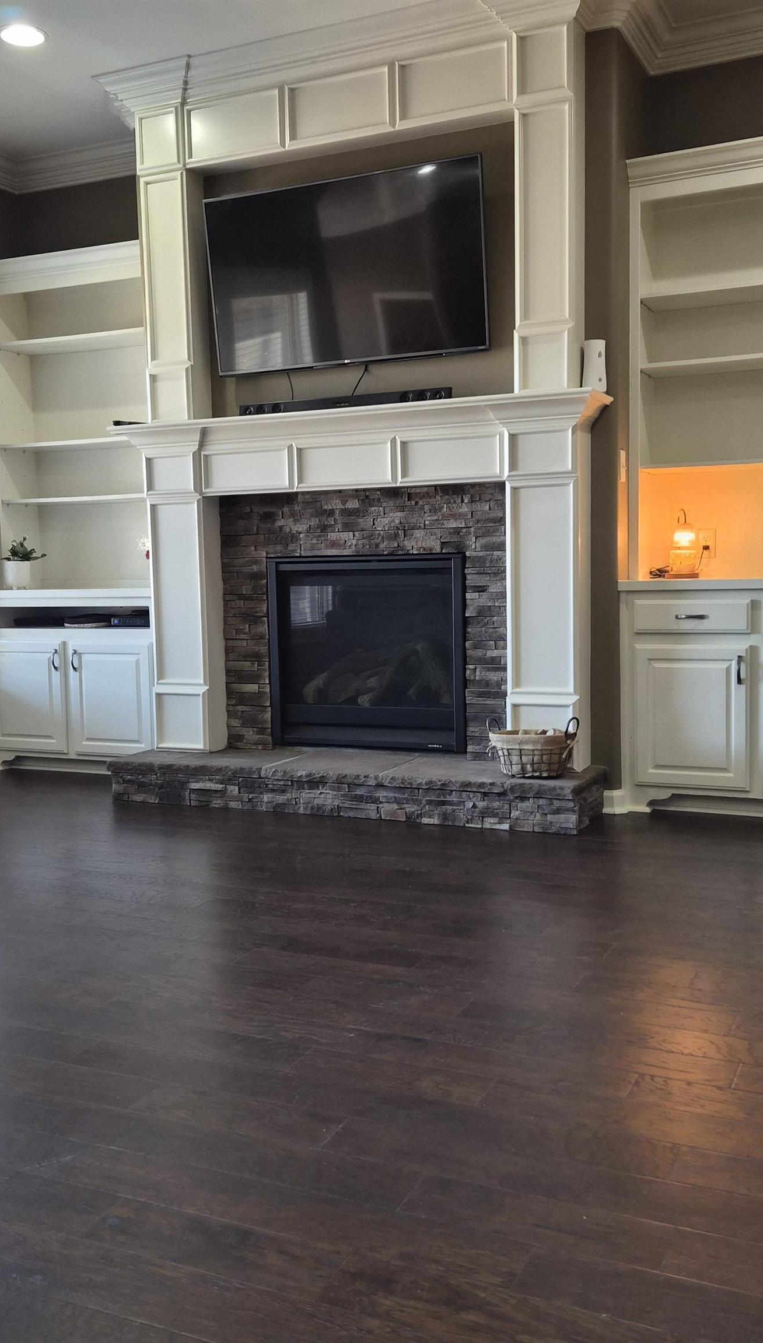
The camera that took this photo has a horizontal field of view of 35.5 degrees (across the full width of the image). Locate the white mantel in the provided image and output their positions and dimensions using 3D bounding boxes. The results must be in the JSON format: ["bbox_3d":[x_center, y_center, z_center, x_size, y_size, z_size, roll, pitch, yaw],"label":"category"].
[{"bbox_3d":[-0.127,-0.324,4.752,2.099,1.374,0.270,1,6,25],"label":"white mantel"}]

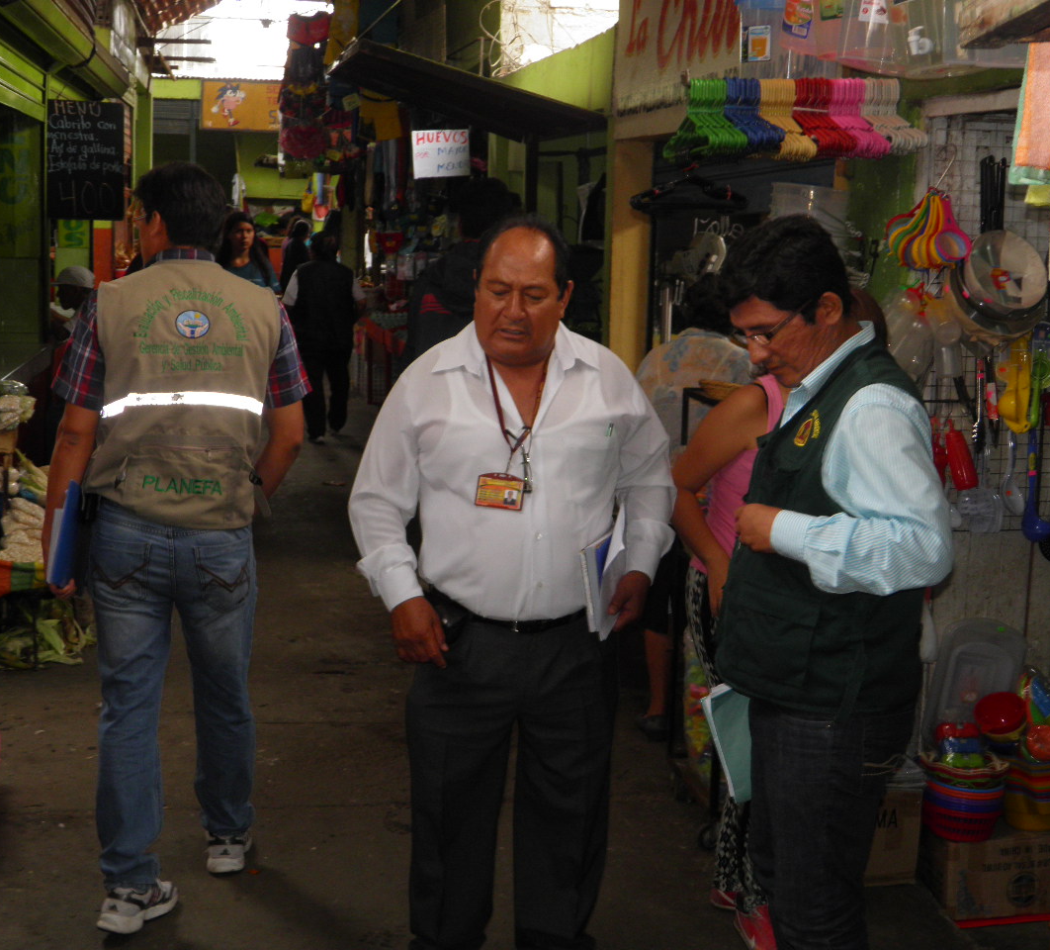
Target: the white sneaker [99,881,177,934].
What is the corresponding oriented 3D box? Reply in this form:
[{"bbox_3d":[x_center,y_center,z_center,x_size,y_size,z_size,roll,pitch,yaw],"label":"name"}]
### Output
[{"bbox_3d":[-0.873,0.933,3.680,0.105,0.115,0.290,3,9,7],"label":"white sneaker"}]

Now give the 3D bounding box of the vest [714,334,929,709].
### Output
[{"bbox_3d":[0.541,0.096,2.930,0.310,0.660,0.450,-1,9,-20],"label":"vest"}]

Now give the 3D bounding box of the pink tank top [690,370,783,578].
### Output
[{"bbox_3d":[0.559,0.001,3.600,0.350,0.470,0.250,3,12,-45],"label":"pink tank top"}]

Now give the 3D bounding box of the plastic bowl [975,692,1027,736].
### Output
[{"bbox_3d":[1.148,0.578,3.880,0.125,0.062,0.125,-2,45,2],"label":"plastic bowl"}]

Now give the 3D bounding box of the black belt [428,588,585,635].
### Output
[{"bbox_3d":[-0.024,0.234,2.920,0.360,0.060,0.280,2,12,0],"label":"black belt"}]

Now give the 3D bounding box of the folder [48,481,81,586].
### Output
[{"bbox_3d":[-1.095,0.142,3.820,0.025,0.240,0.280,11,8,-8],"label":"folder"}]

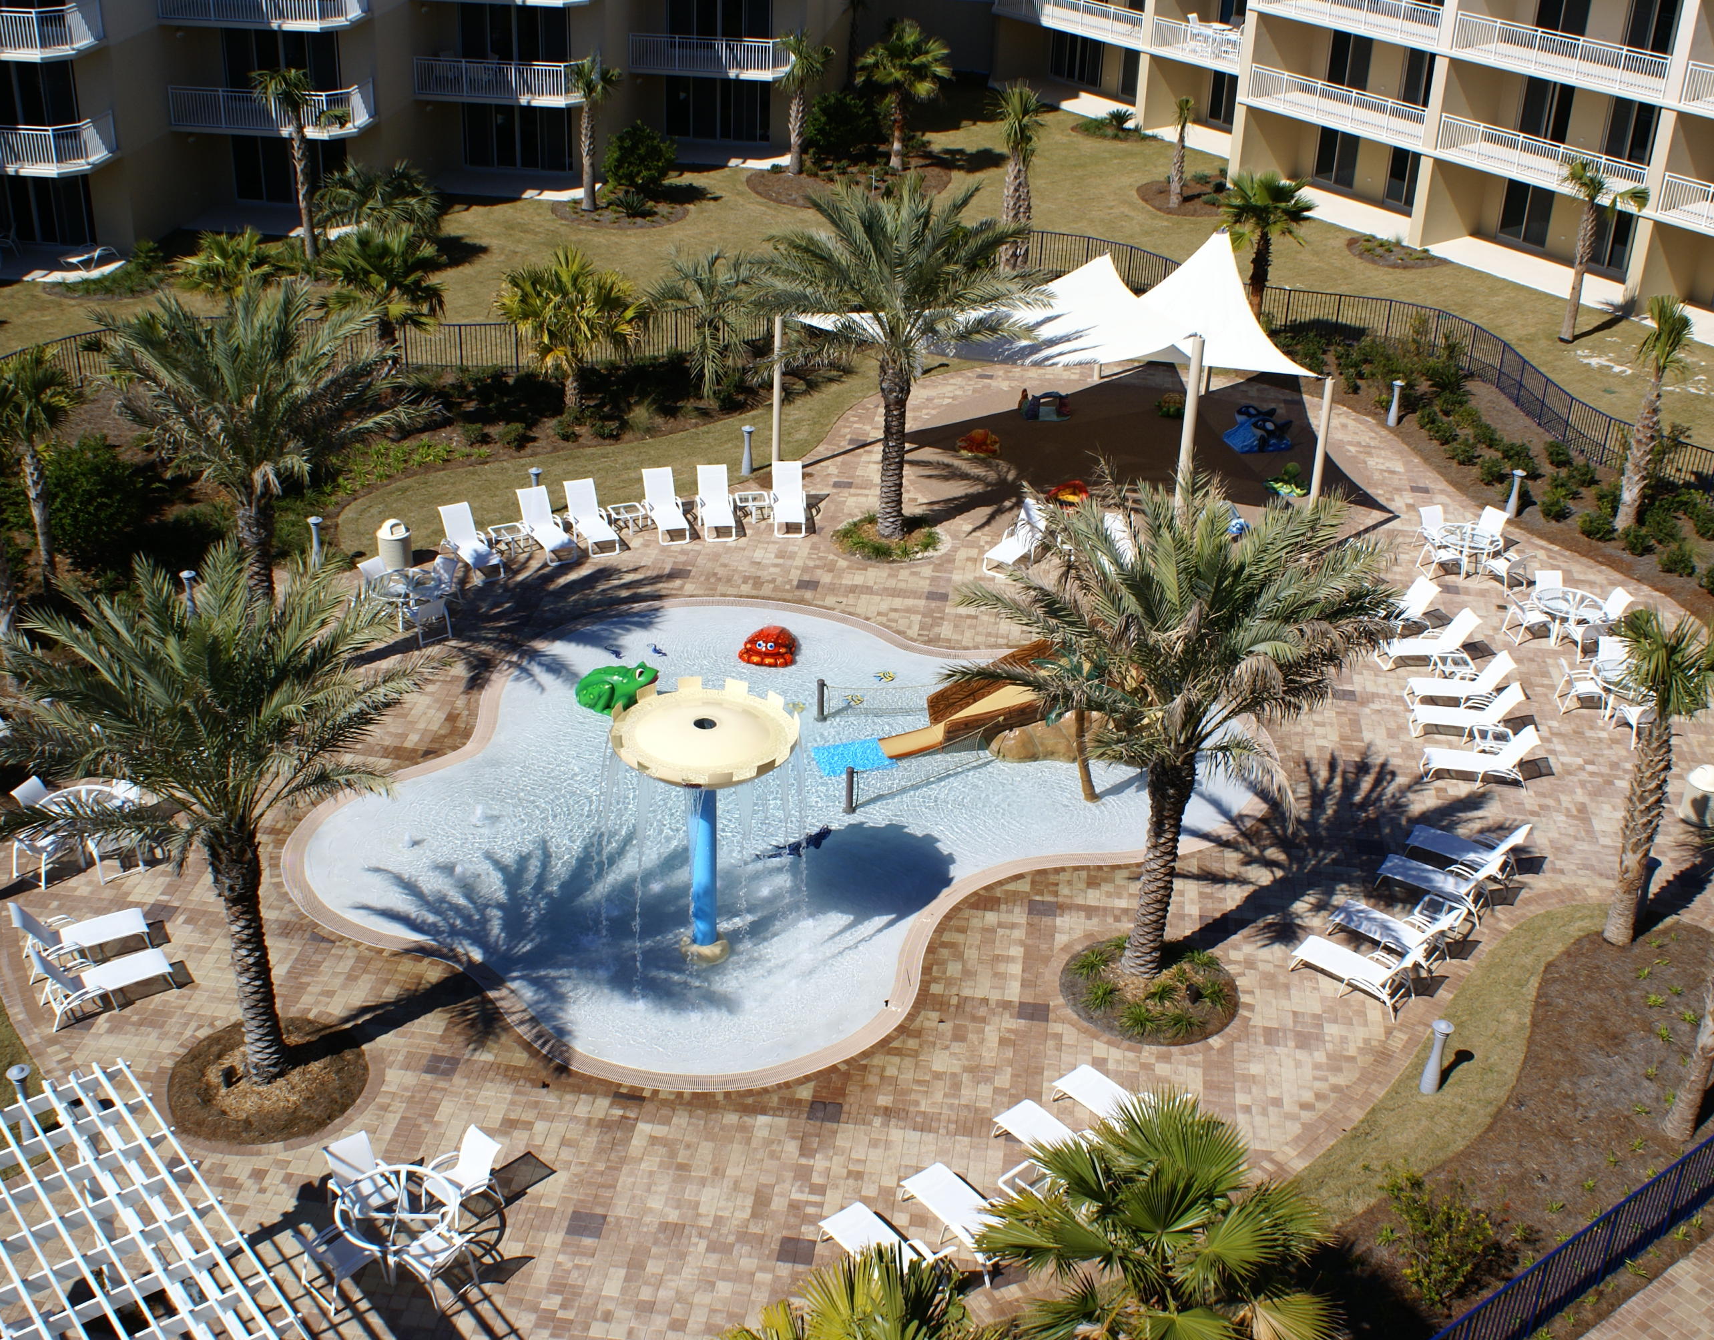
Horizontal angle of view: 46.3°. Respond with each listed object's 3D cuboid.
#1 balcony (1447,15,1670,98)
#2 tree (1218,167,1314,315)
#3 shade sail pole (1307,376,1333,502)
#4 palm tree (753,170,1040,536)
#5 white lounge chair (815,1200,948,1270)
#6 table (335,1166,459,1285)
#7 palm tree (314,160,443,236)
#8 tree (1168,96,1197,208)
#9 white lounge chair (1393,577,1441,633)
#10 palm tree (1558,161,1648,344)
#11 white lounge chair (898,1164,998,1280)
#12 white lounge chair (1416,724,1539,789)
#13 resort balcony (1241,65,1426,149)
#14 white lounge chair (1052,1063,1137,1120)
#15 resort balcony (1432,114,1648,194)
[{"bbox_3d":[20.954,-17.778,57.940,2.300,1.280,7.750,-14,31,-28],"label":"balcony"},{"bbox_3d":[10.897,-11.025,53.564,2.616,4.226,2.616,2,27,0],"label":"tree"},{"bbox_3d":[9.154,-3.992,39.706,0.160,3.720,0.160,1,27,0],"label":"shade sail pole"},{"bbox_3d":[0.764,-5.926,39.284,5.500,7.200,5.500,1,29,0],"label":"palm tree"},{"bbox_3d":[0.330,6.389,22.215,0.670,0.900,1.740,-17,33,-33],"label":"white lounge chair"},{"bbox_3d":[-5.345,6.528,23.409,1.360,0.720,1.360,1,29,0],"label":"table"},{"bbox_3d":[-13.548,-12.924,56.965,3.522,2.818,3.421,2,27,0],"label":"palm tree"},{"bbox_3d":[10.474,-16.719,64.764,0.950,3.400,0.950,2,27,0],"label":"tree"},{"bbox_3d":[9.893,-1.085,37.049,1.750,0.960,0.680,-9,29,-21],"label":"white lounge chair"},{"bbox_3d":[18.732,-10.628,51.169,2.160,4.550,2.160,1,29,0],"label":"palm tree"},{"bbox_3d":[1.265,5.911,22.356,0.680,0.950,1.780,-16,32,-33],"label":"white lounge chair"},{"bbox_3d":[10.203,1.370,32.816,1.740,0.900,0.670,4,27,4],"label":"white lounge chair"},{"bbox_3d":[16.238,-18.487,65.579,2.113,1.308,8.352,-14,31,-30],"label":"resort balcony"},{"bbox_3d":[3.241,5.207,24.450,0.674,0.926,1.711,-22,36,-39],"label":"white lounge chair"},{"bbox_3d":[21.162,-15.266,59.960,2.200,1.280,7.980,-13,30,-28],"label":"resort balcony"}]

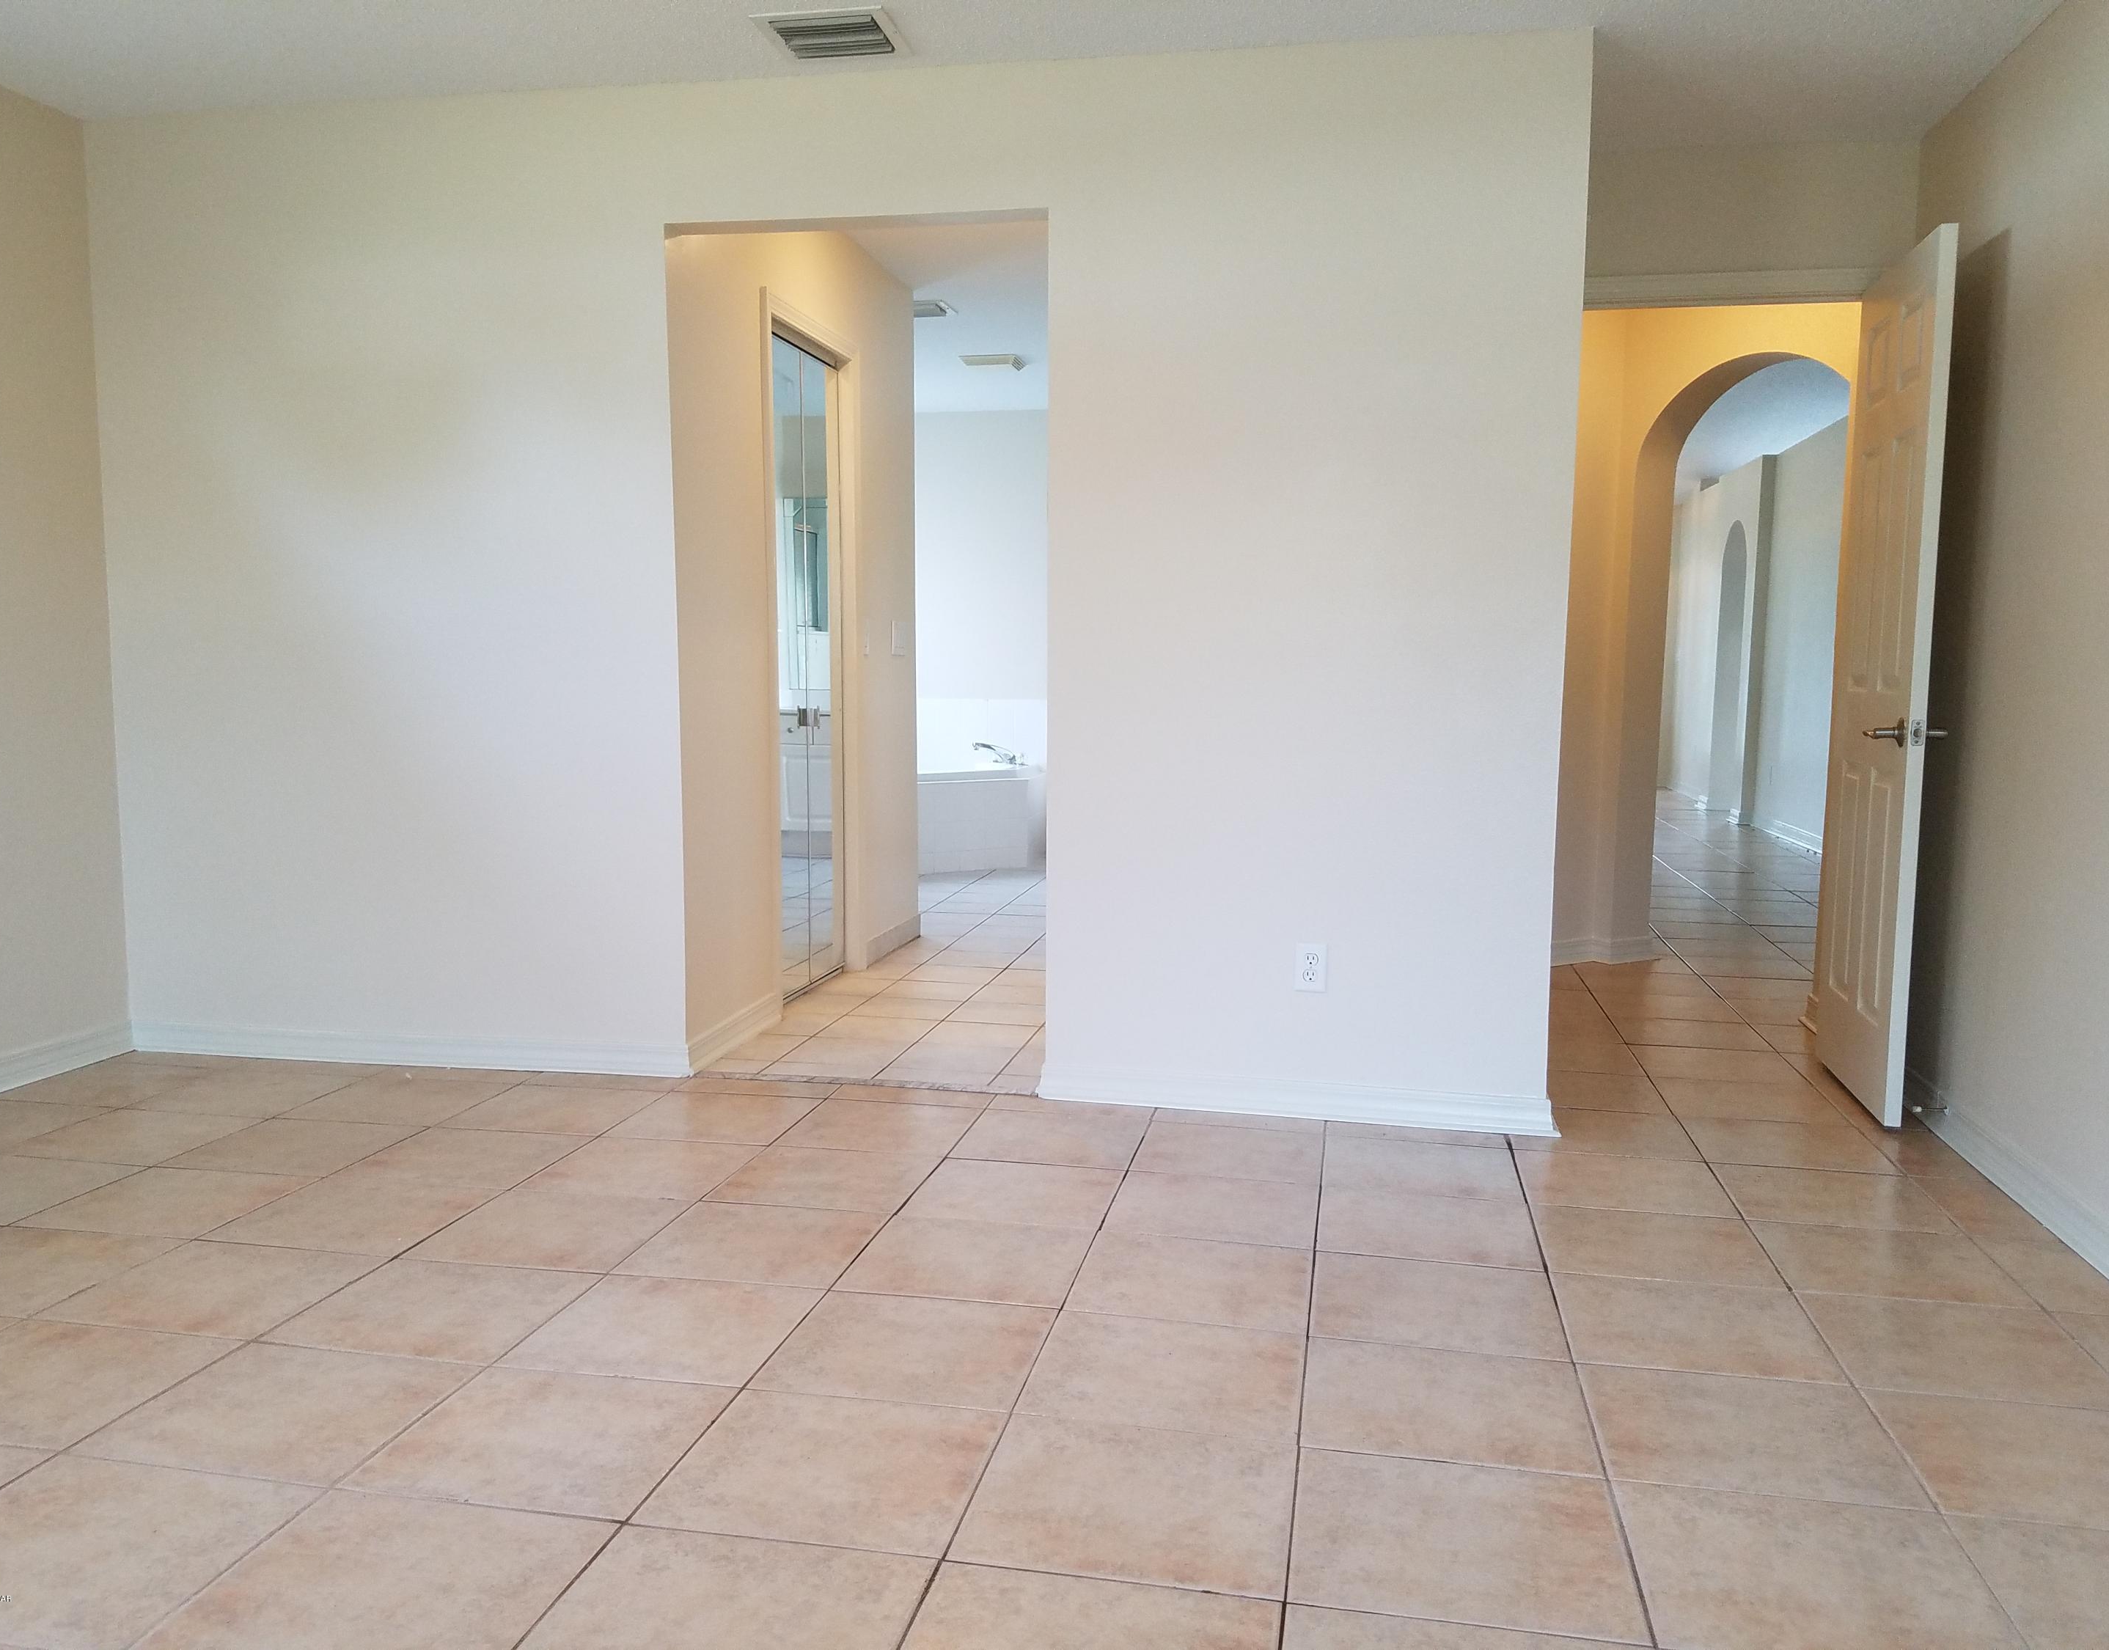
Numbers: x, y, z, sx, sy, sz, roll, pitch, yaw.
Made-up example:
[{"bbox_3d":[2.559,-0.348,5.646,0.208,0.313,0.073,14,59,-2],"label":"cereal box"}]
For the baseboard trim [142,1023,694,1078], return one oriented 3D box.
[{"bbox_3d":[-1.711,0.589,4.359,1.577,0.083,0.022,1,6,8],"label":"baseboard trim"}]

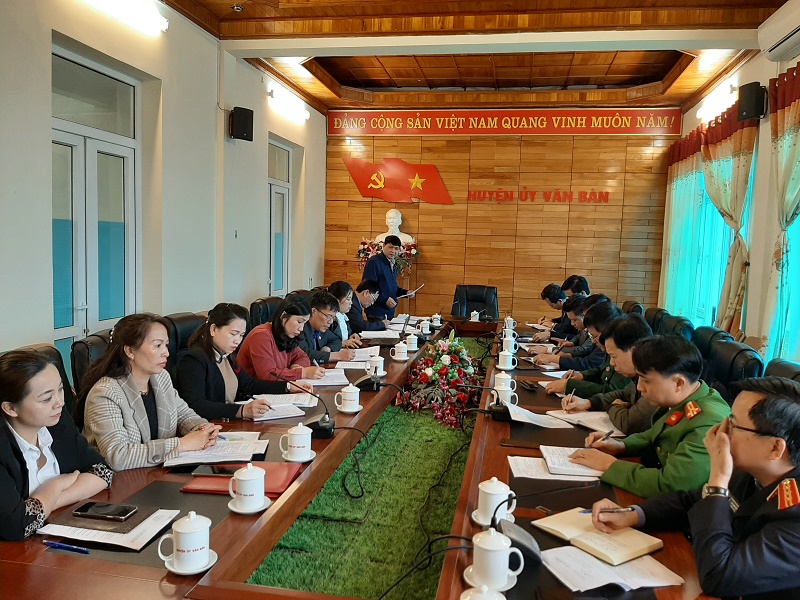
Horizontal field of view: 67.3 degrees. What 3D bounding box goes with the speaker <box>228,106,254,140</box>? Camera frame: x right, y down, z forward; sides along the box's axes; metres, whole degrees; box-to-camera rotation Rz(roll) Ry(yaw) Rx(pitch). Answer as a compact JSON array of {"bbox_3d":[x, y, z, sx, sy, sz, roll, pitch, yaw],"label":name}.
[{"bbox_3d":[-1.301,-1.444,4.928,0.180,0.260,0.170,-2,6,-37],"label":"speaker"}]

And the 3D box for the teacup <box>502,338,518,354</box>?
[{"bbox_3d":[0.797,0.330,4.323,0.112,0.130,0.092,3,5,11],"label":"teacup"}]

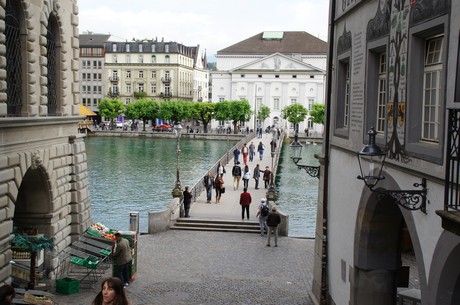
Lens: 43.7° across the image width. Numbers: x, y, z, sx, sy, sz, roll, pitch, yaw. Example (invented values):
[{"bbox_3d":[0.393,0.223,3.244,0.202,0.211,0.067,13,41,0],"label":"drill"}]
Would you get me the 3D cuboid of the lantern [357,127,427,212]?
[{"bbox_3d":[3.035,0.336,10.765,1.280,1.600,0.500,1,5,-2],"label":"lantern"}]

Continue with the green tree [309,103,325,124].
[{"bbox_3d":[15.026,-5.275,93.284,4.400,5.360,4.400,1,5,5],"label":"green tree"}]

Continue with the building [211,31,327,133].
[{"bbox_3d":[9.993,-14.538,116.113,24.500,20.000,25.000,1,5,5],"label":"building"}]

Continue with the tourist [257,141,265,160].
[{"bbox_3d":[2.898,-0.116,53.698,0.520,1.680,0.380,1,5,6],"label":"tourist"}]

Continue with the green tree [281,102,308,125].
[{"bbox_3d":[10.684,-5.350,93.787,4.400,5.300,4.400,1,5,5],"label":"green tree"}]

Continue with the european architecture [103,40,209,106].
[{"bbox_3d":[-20.872,-17.752,152.995,18.700,20.900,22.000,1,5,6],"label":"european architecture"}]

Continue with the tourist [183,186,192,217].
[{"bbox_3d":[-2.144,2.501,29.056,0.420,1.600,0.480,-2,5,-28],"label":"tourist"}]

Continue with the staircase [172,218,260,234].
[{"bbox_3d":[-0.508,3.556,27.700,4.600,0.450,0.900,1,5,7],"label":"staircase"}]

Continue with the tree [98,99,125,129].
[{"bbox_3d":[-25.290,-8.216,122.500,5.550,6.620,5.500,1,5,6],"label":"tree"}]

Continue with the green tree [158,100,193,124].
[{"bbox_3d":[-11.204,-7.524,118.000,6.990,6.330,6.900,1,5,6],"label":"green tree"}]

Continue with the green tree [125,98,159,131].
[{"bbox_3d":[-18.293,-7.913,120.000,7.530,6.750,7.300,1,5,6],"label":"green tree"}]

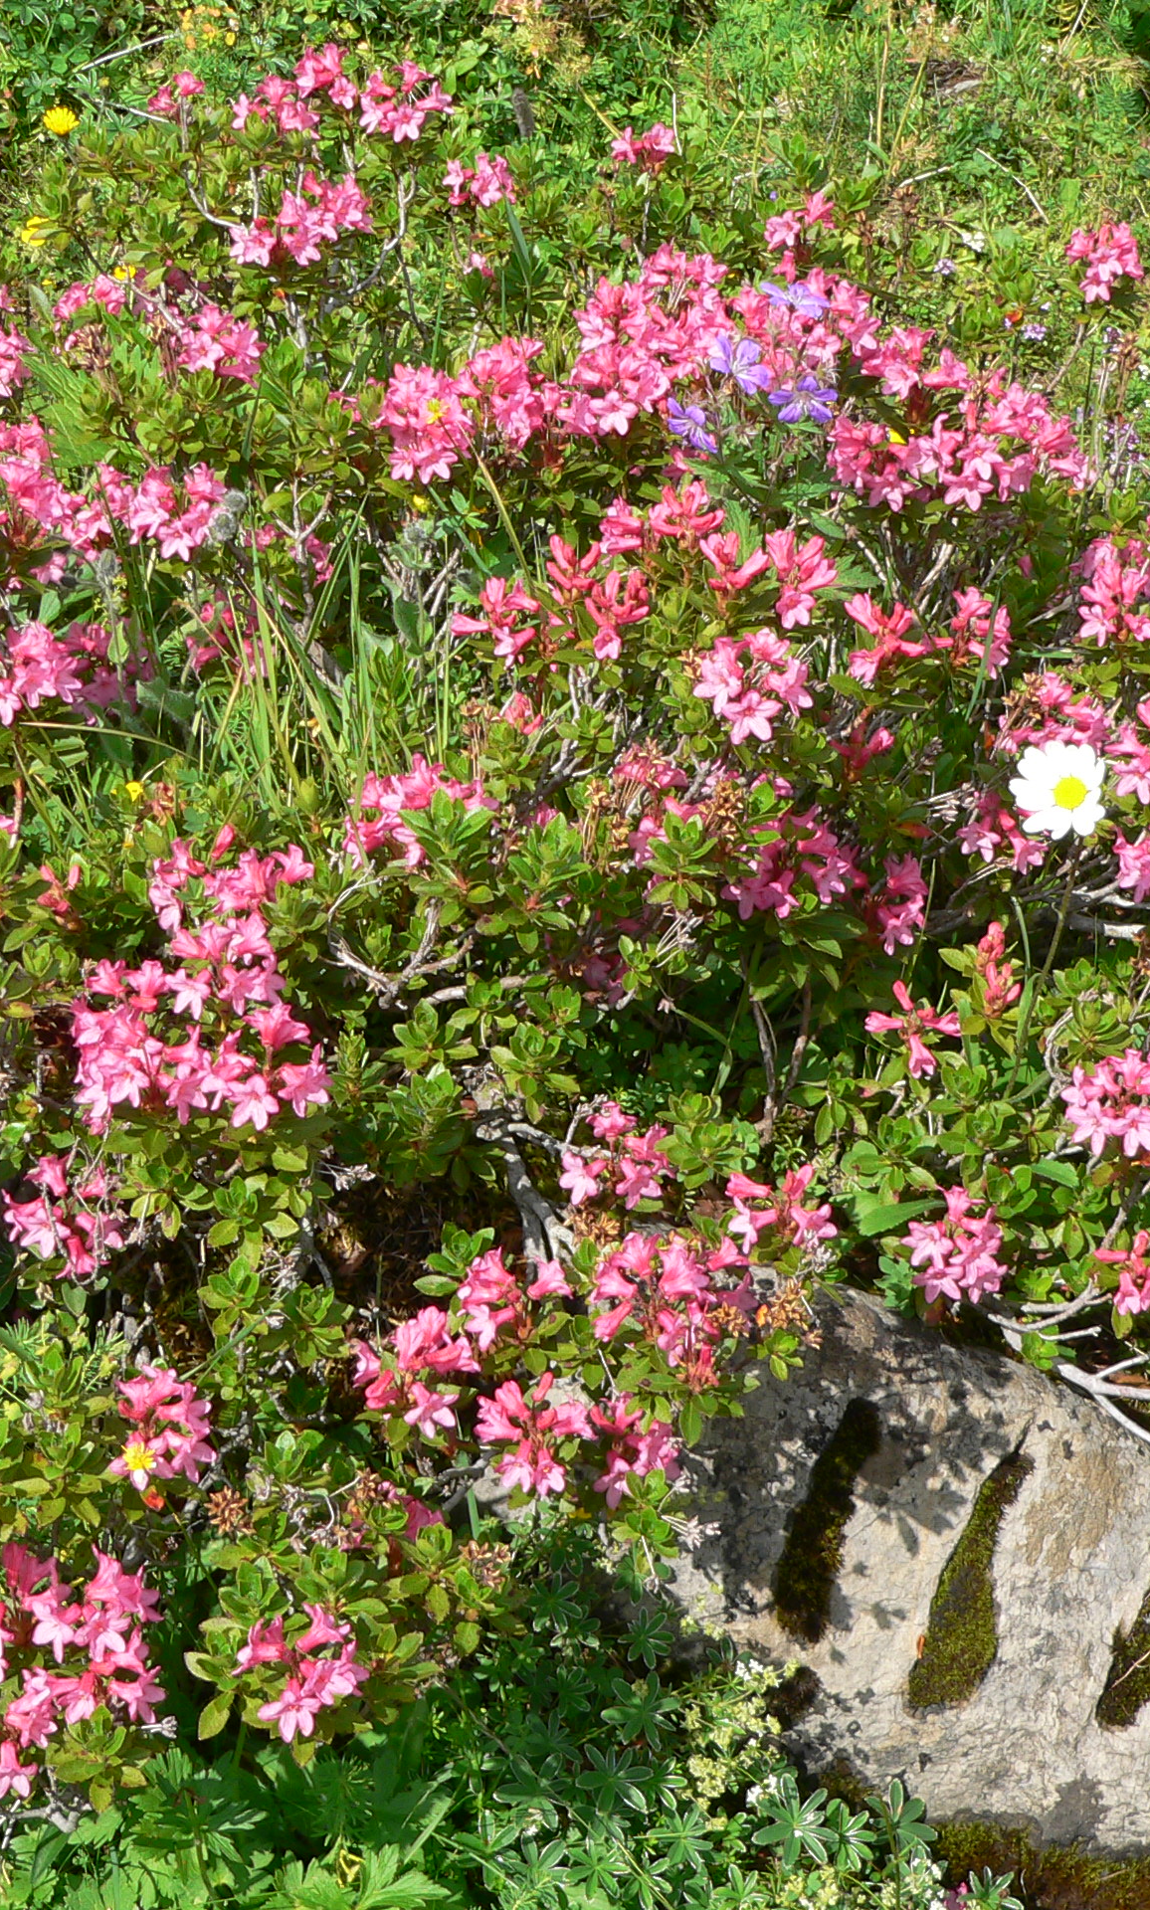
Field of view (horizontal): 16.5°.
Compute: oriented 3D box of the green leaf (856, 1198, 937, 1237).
[{"bbox_3d":[0.138,0.113,1.710,0.039,0.007,0.013,-18,40,-12],"label":"green leaf"}]

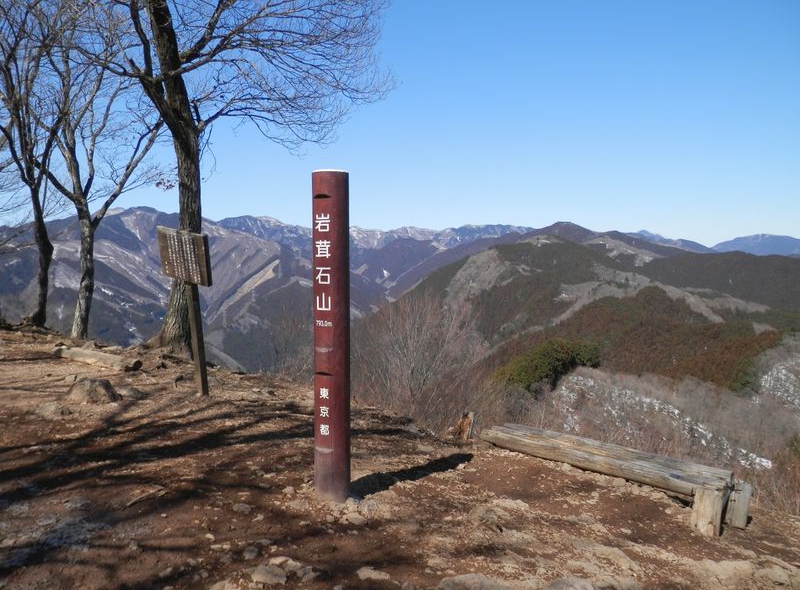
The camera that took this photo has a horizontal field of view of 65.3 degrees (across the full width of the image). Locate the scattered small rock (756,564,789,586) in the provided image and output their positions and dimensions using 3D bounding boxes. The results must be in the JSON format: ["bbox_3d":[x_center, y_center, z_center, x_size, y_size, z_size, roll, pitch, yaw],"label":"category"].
[{"bbox_3d":[1.851,1.396,3.100,0.170,0.065,0.110,3,5,30],"label":"scattered small rock"}]

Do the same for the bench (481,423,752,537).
[{"bbox_3d":[1.430,1.247,4.431,1.830,0.300,0.370,4,6,41],"label":"bench"}]

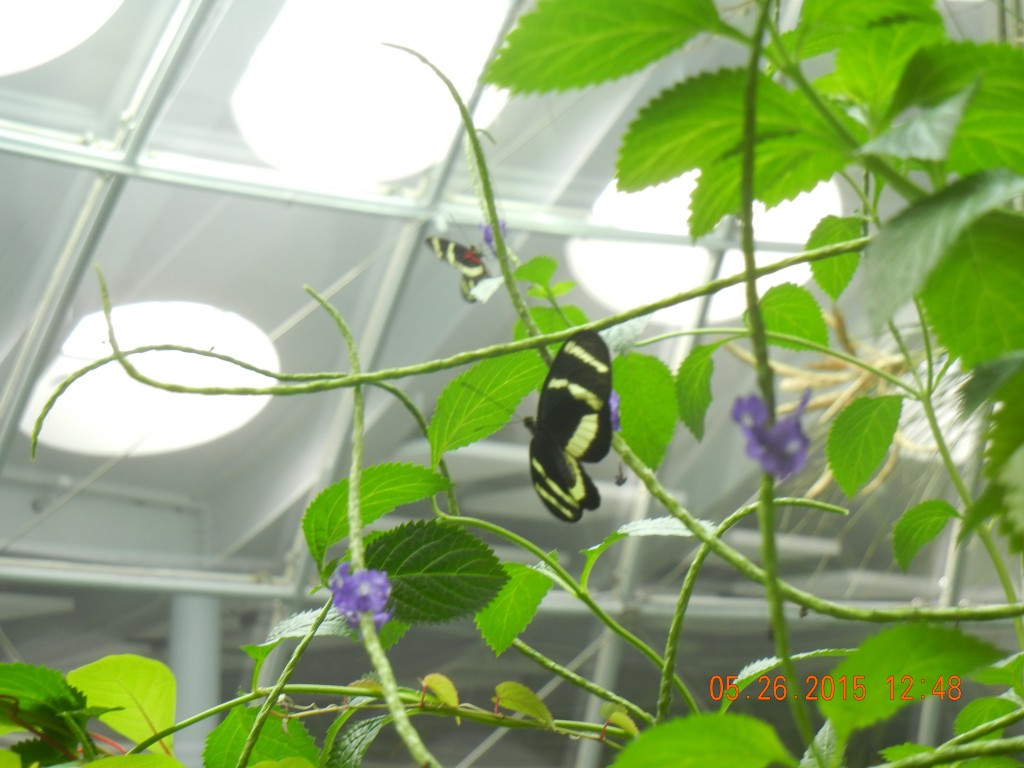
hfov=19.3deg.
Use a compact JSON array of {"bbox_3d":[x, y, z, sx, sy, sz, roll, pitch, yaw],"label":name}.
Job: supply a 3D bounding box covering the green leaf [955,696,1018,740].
[{"bbox_3d":[0.181,0.128,1.150,0.025,0.018,0.022,-1,-13,0],"label":"green leaf"}]

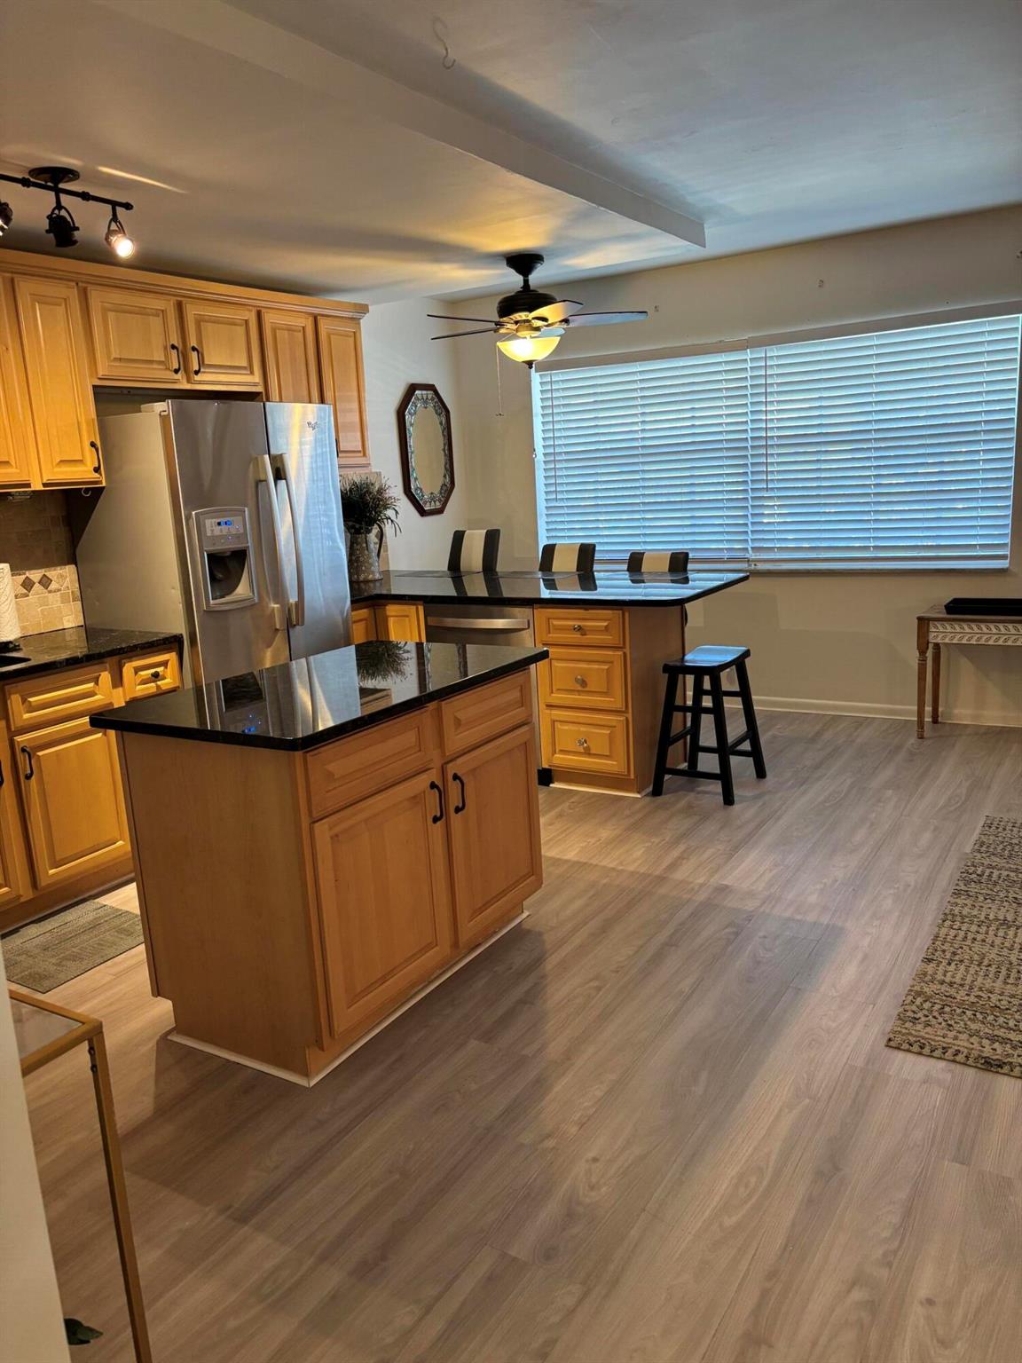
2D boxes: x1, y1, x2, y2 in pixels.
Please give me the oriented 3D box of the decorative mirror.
[{"bbox_3d":[-0.521,-1.462,6.484,0.030,0.815,0.535,4,14,33],"label":"decorative mirror"}]

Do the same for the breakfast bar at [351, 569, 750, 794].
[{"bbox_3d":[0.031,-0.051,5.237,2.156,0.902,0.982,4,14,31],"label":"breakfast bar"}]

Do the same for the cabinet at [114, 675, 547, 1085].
[{"bbox_3d":[-0.477,0.420,3.114,0.747,0.874,1.167,4,14,31],"label":"cabinet"}]

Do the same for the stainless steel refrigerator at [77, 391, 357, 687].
[{"bbox_3d":[-1.297,-0.325,4.688,0.759,1.787,0.909,4,14,33],"label":"stainless steel refrigerator"}]

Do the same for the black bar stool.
[{"bbox_3d":[0.896,0.175,4.563,0.362,0.609,0.463,4,14,33],"label":"black bar stool"}]

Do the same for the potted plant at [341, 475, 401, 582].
[{"bbox_3d":[-0.820,-0.861,5.770,0.352,0.596,0.362,-3,12,1],"label":"potted plant"}]

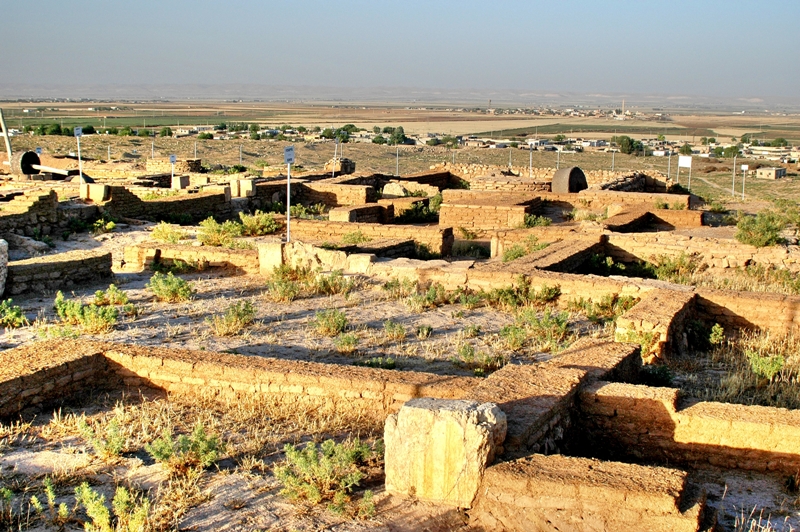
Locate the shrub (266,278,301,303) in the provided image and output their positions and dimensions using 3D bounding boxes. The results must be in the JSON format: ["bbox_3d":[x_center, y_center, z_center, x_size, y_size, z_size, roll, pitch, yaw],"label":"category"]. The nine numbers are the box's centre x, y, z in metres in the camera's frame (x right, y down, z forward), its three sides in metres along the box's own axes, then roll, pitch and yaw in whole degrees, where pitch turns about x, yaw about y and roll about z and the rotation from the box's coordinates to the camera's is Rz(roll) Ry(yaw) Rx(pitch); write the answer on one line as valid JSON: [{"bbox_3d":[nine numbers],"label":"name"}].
[{"bbox_3d":[-1.936,0.393,18.945,0.548,0.355,0.493,0,8,0],"label":"shrub"}]

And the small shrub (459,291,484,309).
[{"bbox_3d":[1.208,0.560,19.105,0.426,0.286,0.383,1,8,4],"label":"small shrub"}]

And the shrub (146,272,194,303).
[{"bbox_3d":[-3.935,0.370,19.386,0.799,0.484,0.719,-2,9,-11],"label":"shrub"}]

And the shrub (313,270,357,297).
[{"bbox_3d":[-1.170,0.311,20.213,0.763,0.437,0.687,0,8,-3],"label":"shrub"}]

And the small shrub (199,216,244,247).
[{"bbox_3d":[-3.904,-0.782,24.812,0.928,0.590,0.743,0,8,0],"label":"small shrub"}]

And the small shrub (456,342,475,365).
[{"bbox_3d":[0.826,1.110,14.477,0.256,0.269,0.230,0,9,0],"label":"small shrub"}]

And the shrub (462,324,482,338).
[{"bbox_3d":[1.012,0.923,16.083,0.247,0.175,0.222,0,8,0],"label":"shrub"}]

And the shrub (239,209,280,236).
[{"bbox_3d":[-3.368,-1.021,27.107,0.977,0.586,0.879,-1,8,-7],"label":"shrub"}]

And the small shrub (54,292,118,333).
[{"bbox_3d":[-4.549,0.649,16.597,0.901,0.520,0.676,0,8,0],"label":"small shrub"}]

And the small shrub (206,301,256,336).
[{"bbox_3d":[-2.426,0.733,16.261,0.720,0.481,0.648,0,9,0],"label":"small shrub"}]

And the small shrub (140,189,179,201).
[{"bbox_3d":[-7.194,-2.156,33.851,1.103,0.337,0.992,-2,9,-12],"label":"small shrub"}]

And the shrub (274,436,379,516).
[{"bbox_3d":[-0.617,1.717,9.456,0.872,0.573,0.785,0,9,0],"label":"shrub"}]

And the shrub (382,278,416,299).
[{"bbox_3d":[-0.008,0.393,20.040,0.584,0.333,0.526,0,8,0],"label":"shrub"}]

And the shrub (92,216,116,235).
[{"bbox_3d":[-6.968,-0.979,26.817,0.549,0.365,0.467,0,8,0],"label":"shrub"}]

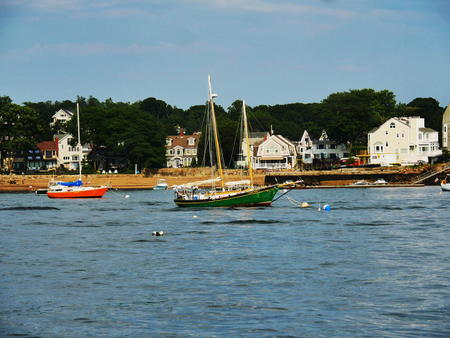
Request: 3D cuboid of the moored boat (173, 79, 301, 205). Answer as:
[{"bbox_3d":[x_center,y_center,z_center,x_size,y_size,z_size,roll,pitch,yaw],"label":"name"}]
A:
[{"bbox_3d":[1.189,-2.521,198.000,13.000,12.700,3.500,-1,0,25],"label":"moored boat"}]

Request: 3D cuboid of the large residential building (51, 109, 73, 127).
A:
[{"bbox_3d":[-63.326,-19.539,810.000,7.800,8.400,9.600,-1,0,16],"label":"large residential building"}]

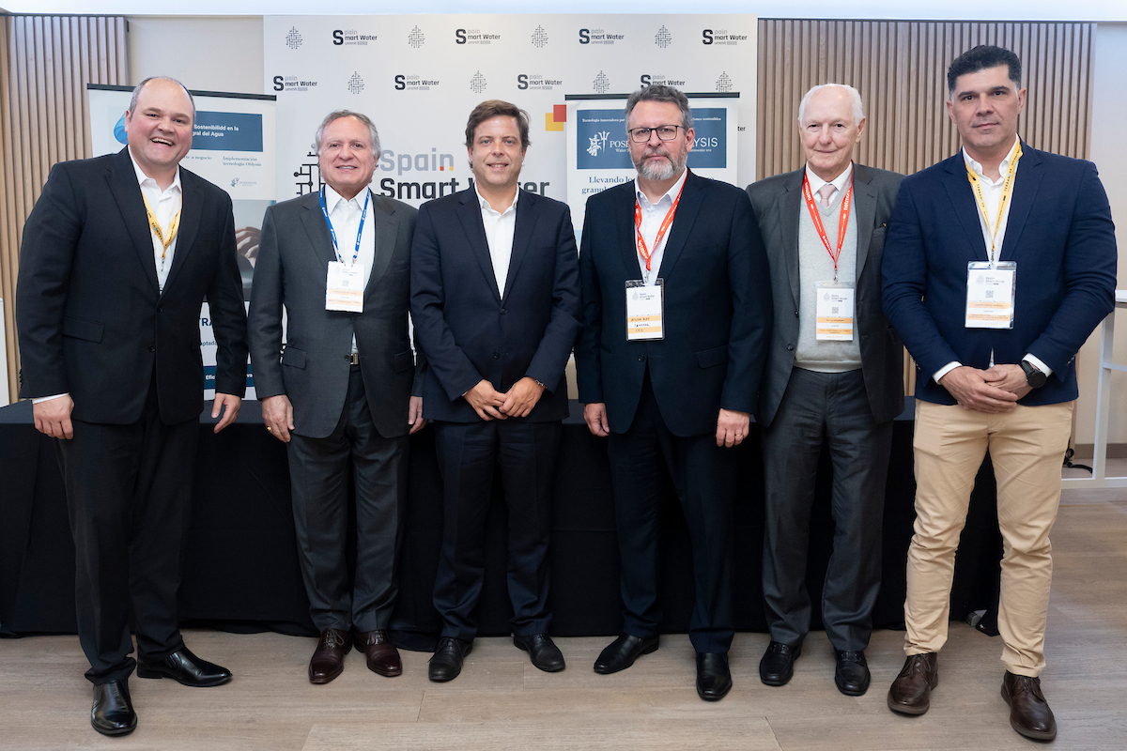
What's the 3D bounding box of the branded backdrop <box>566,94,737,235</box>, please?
[{"bbox_3d":[0.424,-0.276,3.959,0.825,2.131,0.150,0,5,3],"label":"branded backdrop"}]

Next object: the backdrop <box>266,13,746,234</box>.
[{"bbox_3d":[-0.319,-0.774,5.082,3.000,2.861,0.100,0,5,0],"label":"backdrop"}]

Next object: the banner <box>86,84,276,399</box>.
[{"bbox_3d":[-1.771,-0.274,3.905,0.807,2.135,0.120,-2,5,-20],"label":"banner"}]

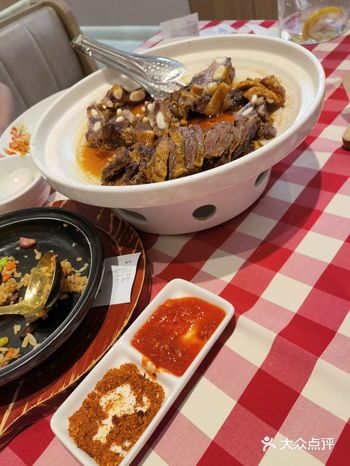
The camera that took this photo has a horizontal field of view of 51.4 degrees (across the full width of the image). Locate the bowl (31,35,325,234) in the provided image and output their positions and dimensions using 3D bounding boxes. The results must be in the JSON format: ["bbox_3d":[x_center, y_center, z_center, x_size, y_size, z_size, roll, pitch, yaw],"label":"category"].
[{"bbox_3d":[0.007,-0.113,0.436,0.319,0.109,0.319,-10,44,10],"label":"bowl"}]

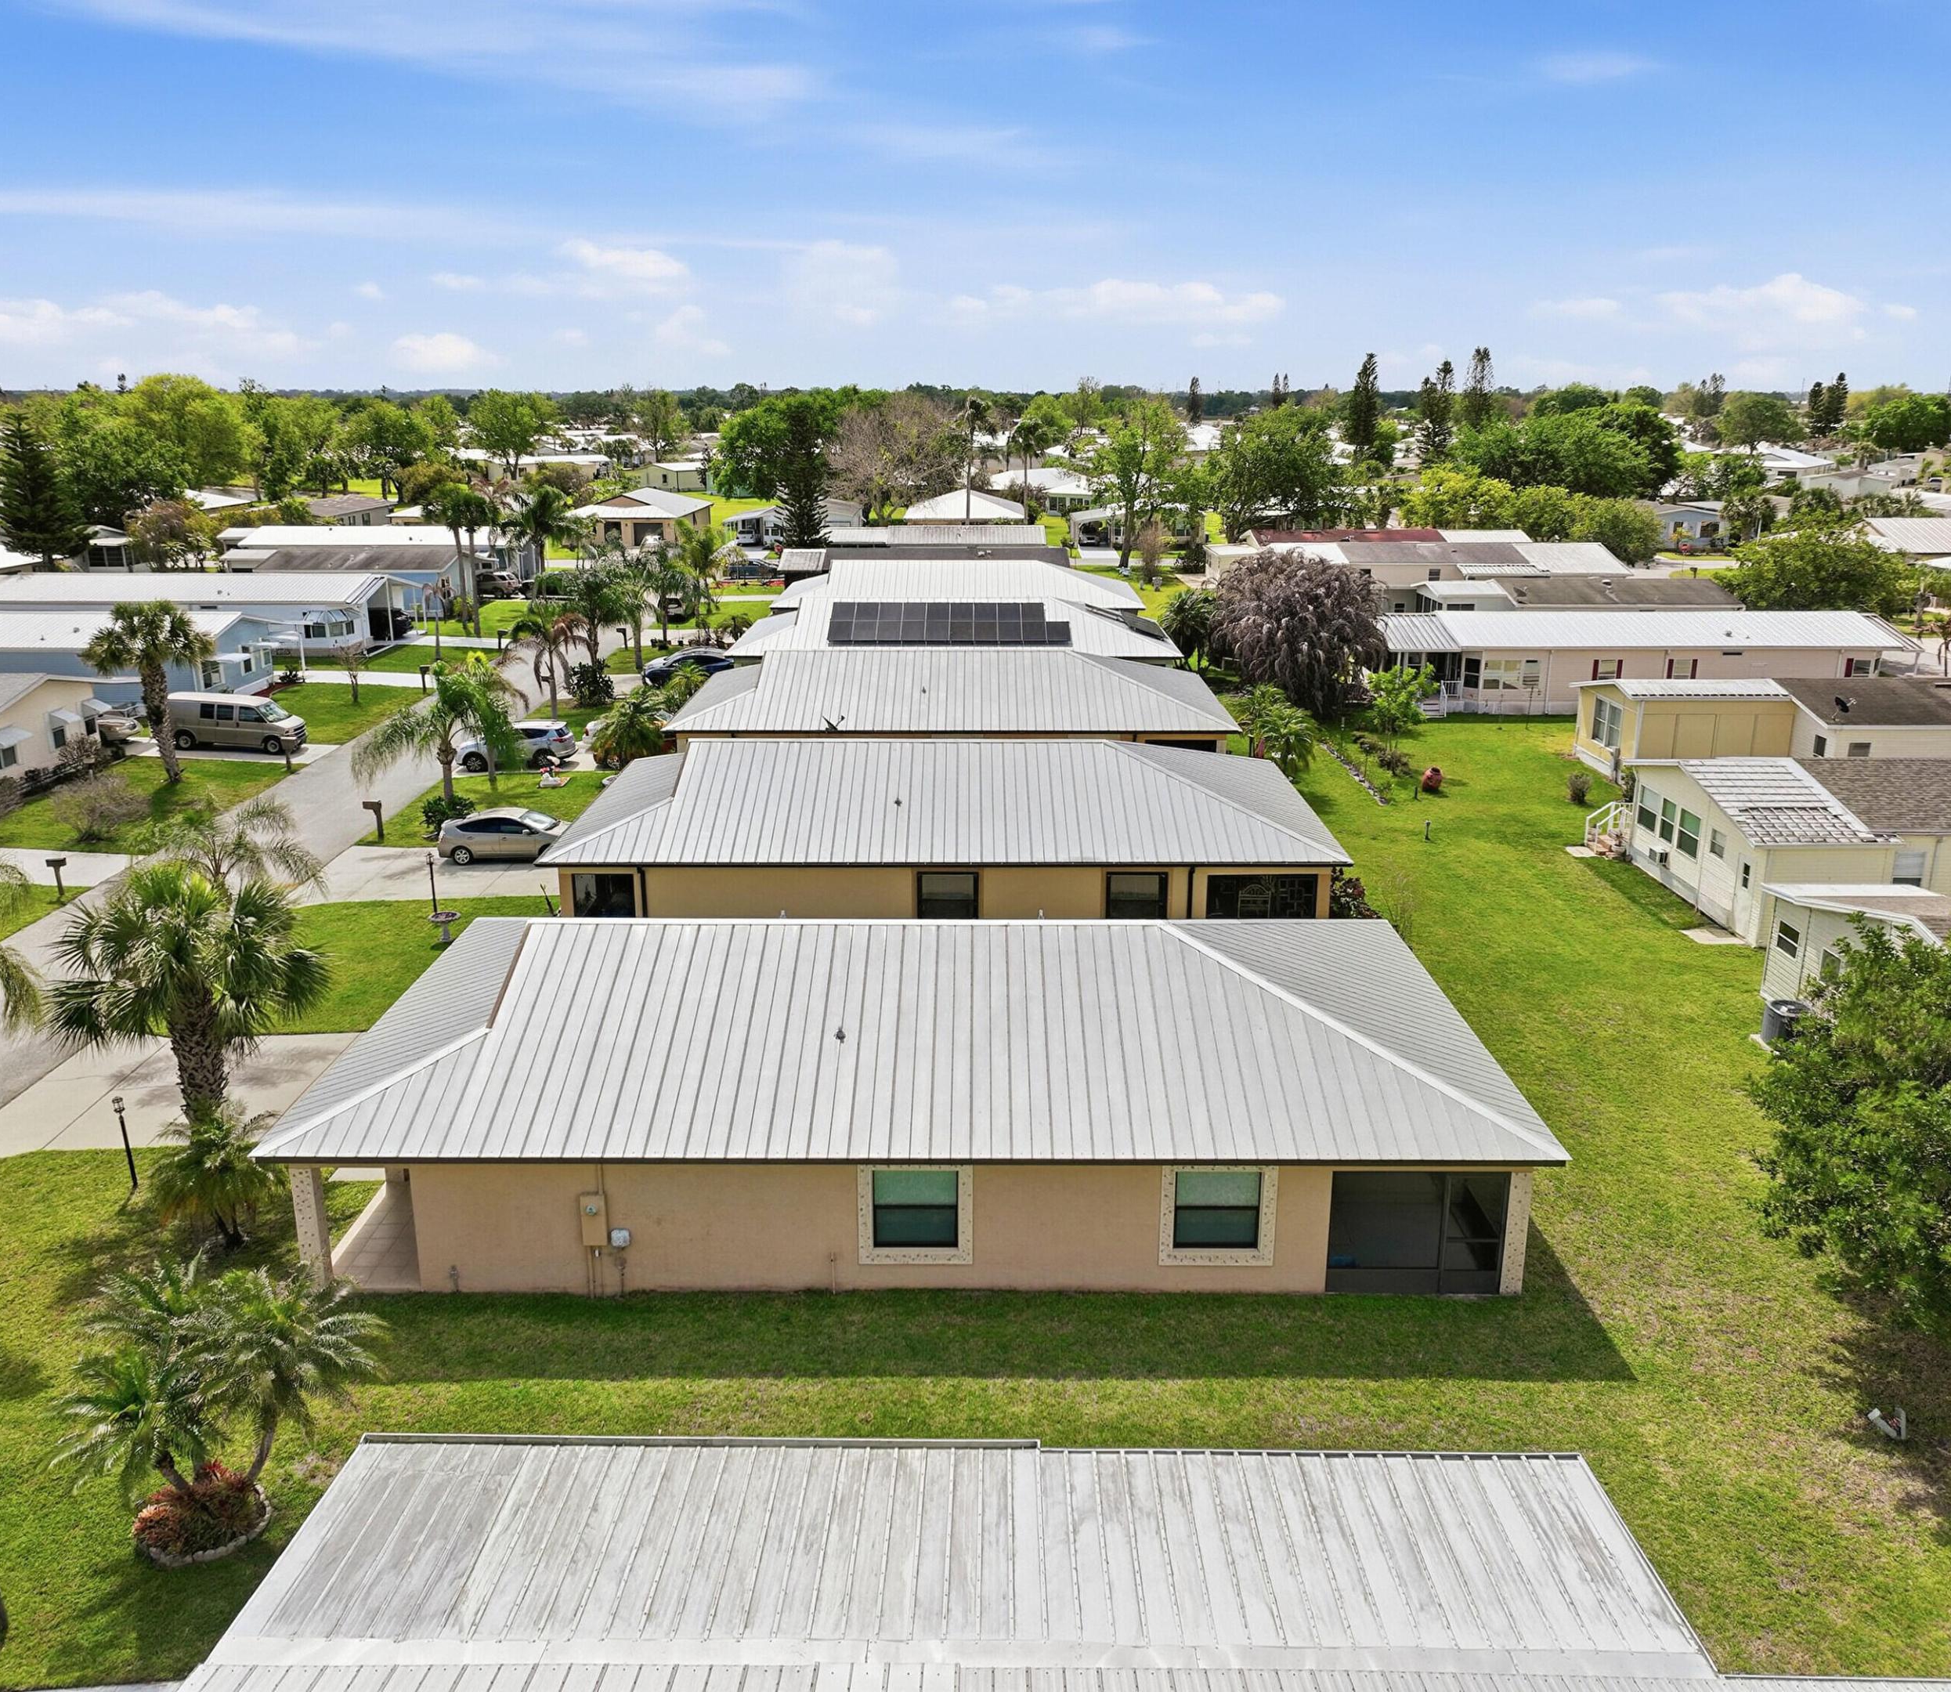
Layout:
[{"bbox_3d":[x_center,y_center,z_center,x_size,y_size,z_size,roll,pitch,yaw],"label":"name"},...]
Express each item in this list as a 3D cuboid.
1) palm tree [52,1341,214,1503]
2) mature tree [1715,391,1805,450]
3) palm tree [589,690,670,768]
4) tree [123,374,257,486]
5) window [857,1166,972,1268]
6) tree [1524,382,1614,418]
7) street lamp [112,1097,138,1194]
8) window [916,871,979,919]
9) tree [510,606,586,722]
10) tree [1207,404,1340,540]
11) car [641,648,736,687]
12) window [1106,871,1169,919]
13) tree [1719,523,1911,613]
[{"bbox_3d":[-10.673,7.516,20.026,2.050,2.284,2.050,0,16,0],"label":"palm tree"},{"bbox_3d":[130.634,-68.493,261.245,13.365,14.393,12.697,0,16,0],"label":"mature tree"},{"bbox_3d":[-12.280,-3.787,55.442,2.900,3.200,2.800,0,16,0],"label":"palm tree"},{"bbox_3d":[-89.972,-46.036,179.274,14.800,15.300,13.500,0,16,0],"label":"tree"},{"bbox_3d":[-0.946,5.852,24.859,1.818,1.851,0.120,0,16,0],"label":"window"},{"bbox_3d":[110.499,-78.049,289.728,15.000,15.200,13.500,0,16,0],"label":"tree"},{"bbox_3d":[-14.926,5.236,27.539,0.250,1.818,0.250,0,16,0],"label":"street lamp"},{"bbox_3d":[-0.692,1.329,38.393,1.480,1.480,0.120,0,16,0],"label":"window"},{"bbox_3d":[-18.376,-7.648,67.584,3.400,5.415,3.400,0,16,0],"label":"tree"},{"bbox_3d":[28.824,-35.807,150.496,12.834,12.724,12.834,0,16,0],"label":"tree"},{"bbox_3d":[-13.550,-8.645,75.170,4.680,1.530,1.870,-6,17,-19],"label":"car"},{"bbox_3d":[4.106,1.410,39.594,1.580,1.551,0.120,0,16,0],"label":"window"},{"bbox_3d":[51.231,-16.478,95.151,10.121,6.194,9.615,0,16,0],"label":"tree"}]

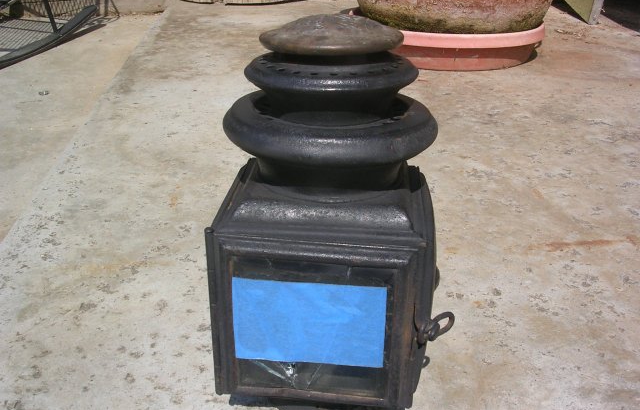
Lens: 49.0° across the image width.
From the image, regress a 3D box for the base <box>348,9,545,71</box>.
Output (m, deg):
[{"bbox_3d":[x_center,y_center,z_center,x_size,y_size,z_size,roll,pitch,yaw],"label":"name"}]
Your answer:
[{"bbox_3d":[0.334,-0.457,1.880,0.515,0.090,0.515,1,24,0],"label":"base"}]

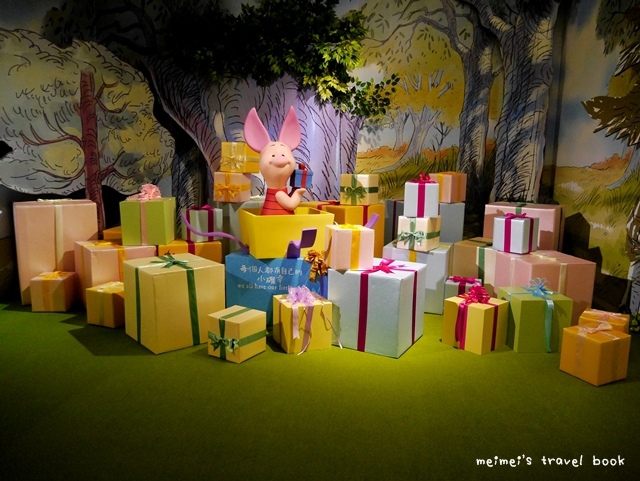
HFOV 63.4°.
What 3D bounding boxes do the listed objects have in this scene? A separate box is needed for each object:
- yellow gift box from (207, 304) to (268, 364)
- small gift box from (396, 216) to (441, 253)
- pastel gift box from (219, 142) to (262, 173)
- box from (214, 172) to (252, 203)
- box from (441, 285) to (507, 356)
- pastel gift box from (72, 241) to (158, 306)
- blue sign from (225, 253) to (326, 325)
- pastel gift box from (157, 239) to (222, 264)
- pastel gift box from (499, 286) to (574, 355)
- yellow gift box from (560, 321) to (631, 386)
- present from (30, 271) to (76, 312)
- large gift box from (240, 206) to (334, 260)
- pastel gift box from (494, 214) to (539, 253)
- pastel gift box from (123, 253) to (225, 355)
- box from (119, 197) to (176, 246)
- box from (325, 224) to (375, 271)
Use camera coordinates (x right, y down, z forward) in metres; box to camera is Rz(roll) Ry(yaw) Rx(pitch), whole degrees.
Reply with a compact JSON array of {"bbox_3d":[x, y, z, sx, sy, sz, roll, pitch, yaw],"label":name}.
[{"bbox_3d":[-0.597,0.679,3.770,0.291,0.294,0.298,7,11,31],"label":"yellow gift box"},{"bbox_3d":[0.826,-0.062,4.297,0.263,0.263,0.263,7,11,34],"label":"small gift box"},{"bbox_3d":[-0.720,-0.763,4.777,0.261,0.261,0.261,5,10,27],"label":"pastel gift box"},{"bbox_3d":[-0.819,-0.502,4.886,0.260,0.260,0.260,3,9,13],"label":"box"},{"bbox_3d":[1.207,0.618,4.017,0.341,0.394,0.343,-7,12,-41],"label":"box"},{"bbox_3d":[-1.753,0.291,4.475,0.523,0.523,0.523,-6,12,-37],"label":"pastel gift box"},{"bbox_3d":[-0.306,0.359,4.189,0.748,0.516,0.568,2,9,9],"label":"blue sign"},{"bbox_3d":[-1.143,0.251,4.637,0.515,0.515,0.515,-1,9,-12],"label":"pastel gift box"},{"bbox_3d":[1.664,0.591,4.056,0.396,0.449,0.394,0,9,-5],"label":"pastel gift box"},{"bbox_3d":[1.636,0.669,3.085,0.257,0.270,0.257,-4,10,-26],"label":"yellow gift box"},{"bbox_3d":[-2.191,0.420,4.277,0.257,0.268,0.257,0,9,-8],"label":"present"},{"bbox_3d":[-0.284,-0.076,4.256,0.613,0.323,0.529,-2,10,-18],"label":"large gift box"},{"bbox_3d":[1.623,-0.054,4.289,0.261,0.276,0.261,-8,13,-43],"label":"pastel gift box"},{"bbox_3d":[-1.143,0.462,4.084,0.571,0.606,0.577,-7,12,-40],"label":"pastel gift box"},{"bbox_3d":[-1.646,-0.194,4.998,0.399,0.433,0.405,0,9,-4],"label":"box"},{"bbox_3d":[0.232,0.049,4.048,0.301,0.305,0.299,-1,9,-13],"label":"box"}]

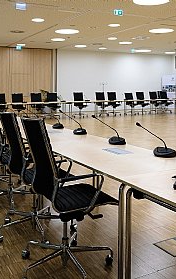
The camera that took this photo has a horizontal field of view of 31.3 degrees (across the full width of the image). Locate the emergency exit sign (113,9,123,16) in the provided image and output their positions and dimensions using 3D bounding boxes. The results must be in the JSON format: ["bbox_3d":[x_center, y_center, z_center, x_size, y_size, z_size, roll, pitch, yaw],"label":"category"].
[{"bbox_3d":[0.756,-3.094,7.700,0.260,0.150,0.040,-5,9,-30],"label":"emergency exit sign"}]

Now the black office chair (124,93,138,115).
[{"bbox_3d":[2.157,-1.740,15.453,0.600,1.090,0.630,-4,10,-25],"label":"black office chair"}]

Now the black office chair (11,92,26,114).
[{"bbox_3d":[-2.902,-1.375,13.100,0.620,1.100,0.660,-5,9,-30],"label":"black office chair"}]

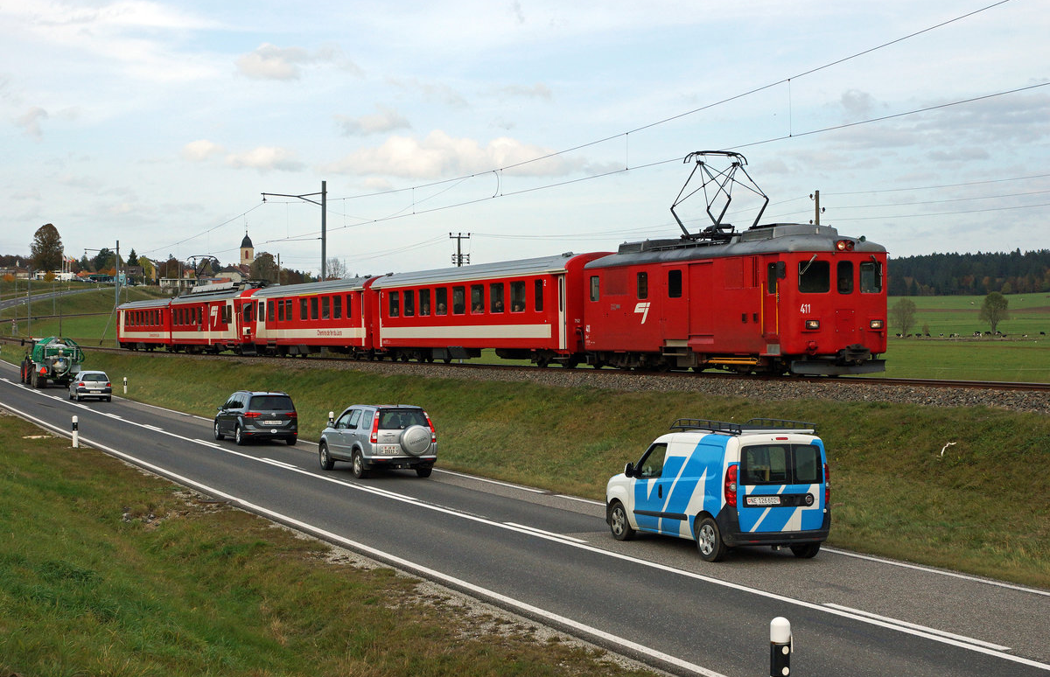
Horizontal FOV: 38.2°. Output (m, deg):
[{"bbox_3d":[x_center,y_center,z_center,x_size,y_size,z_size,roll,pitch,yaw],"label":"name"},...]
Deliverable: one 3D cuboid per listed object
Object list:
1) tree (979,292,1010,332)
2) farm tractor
[{"bbox_3d":[157.867,-8.916,510.000,10.000,13.800,10.000,0,0,17],"label":"tree"},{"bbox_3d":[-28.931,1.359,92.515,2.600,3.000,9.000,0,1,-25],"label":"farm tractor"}]

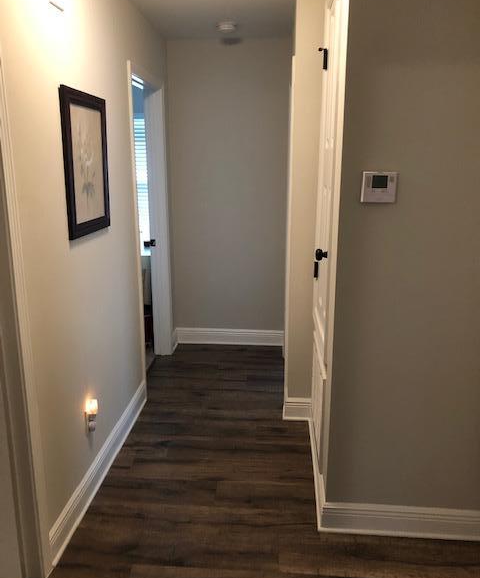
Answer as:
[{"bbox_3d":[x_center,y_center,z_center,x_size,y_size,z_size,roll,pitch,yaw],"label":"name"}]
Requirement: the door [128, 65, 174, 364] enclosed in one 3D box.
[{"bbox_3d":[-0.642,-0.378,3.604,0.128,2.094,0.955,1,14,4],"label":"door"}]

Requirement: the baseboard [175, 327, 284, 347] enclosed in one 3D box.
[{"bbox_3d":[-0.086,0.419,4.469,0.946,0.139,0.022,1,14,4],"label":"baseboard"}]

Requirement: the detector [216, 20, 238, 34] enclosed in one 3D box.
[{"bbox_3d":[-0.090,-1.757,3.464,0.134,0.045,0.134,1,14,4],"label":"detector"}]

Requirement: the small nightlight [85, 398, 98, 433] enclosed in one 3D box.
[{"bbox_3d":[-0.689,0.586,2.399,0.050,0.146,0.046,1,14,4],"label":"small nightlight"}]

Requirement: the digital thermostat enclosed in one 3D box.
[{"bbox_3d":[0.505,-0.367,1.877,0.125,0.110,0.028,1,14,4],"label":"digital thermostat"}]

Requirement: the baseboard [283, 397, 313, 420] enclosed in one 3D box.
[{"bbox_3d":[0.351,0.738,3.178,0.169,0.139,0.022,1,14,4],"label":"baseboard"}]

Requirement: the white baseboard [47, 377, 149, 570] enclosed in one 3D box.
[{"bbox_3d":[-0.686,0.845,2.718,0.022,0.139,1.471,1,14,4],"label":"white baseboard"}]

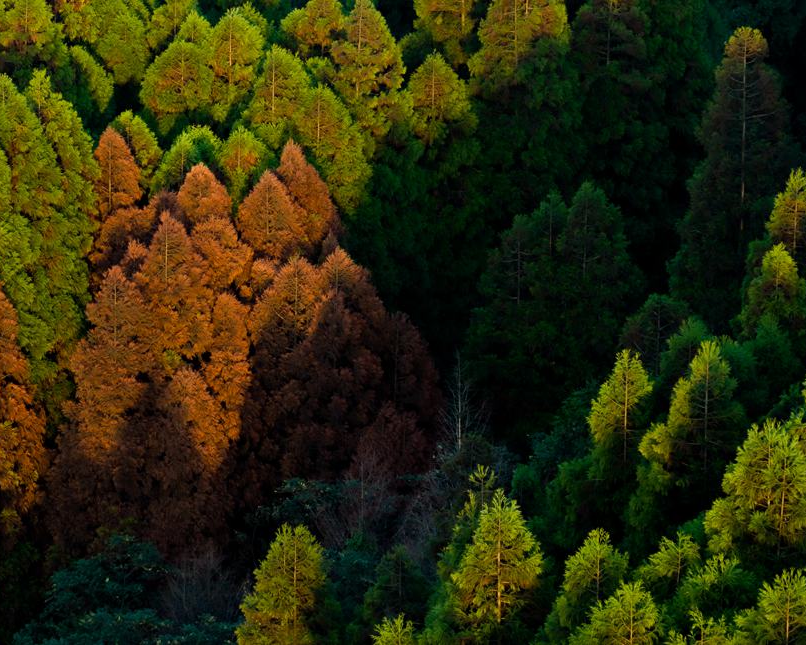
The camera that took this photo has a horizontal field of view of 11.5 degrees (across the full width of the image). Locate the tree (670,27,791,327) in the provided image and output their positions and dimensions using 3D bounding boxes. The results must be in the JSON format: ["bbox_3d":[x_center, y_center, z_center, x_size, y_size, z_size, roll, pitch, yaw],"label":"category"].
[{"bbox_3d":[18.420,-8.160,225.000,6.860,16.990,6.520,0,7,0],"label":"tree"}]

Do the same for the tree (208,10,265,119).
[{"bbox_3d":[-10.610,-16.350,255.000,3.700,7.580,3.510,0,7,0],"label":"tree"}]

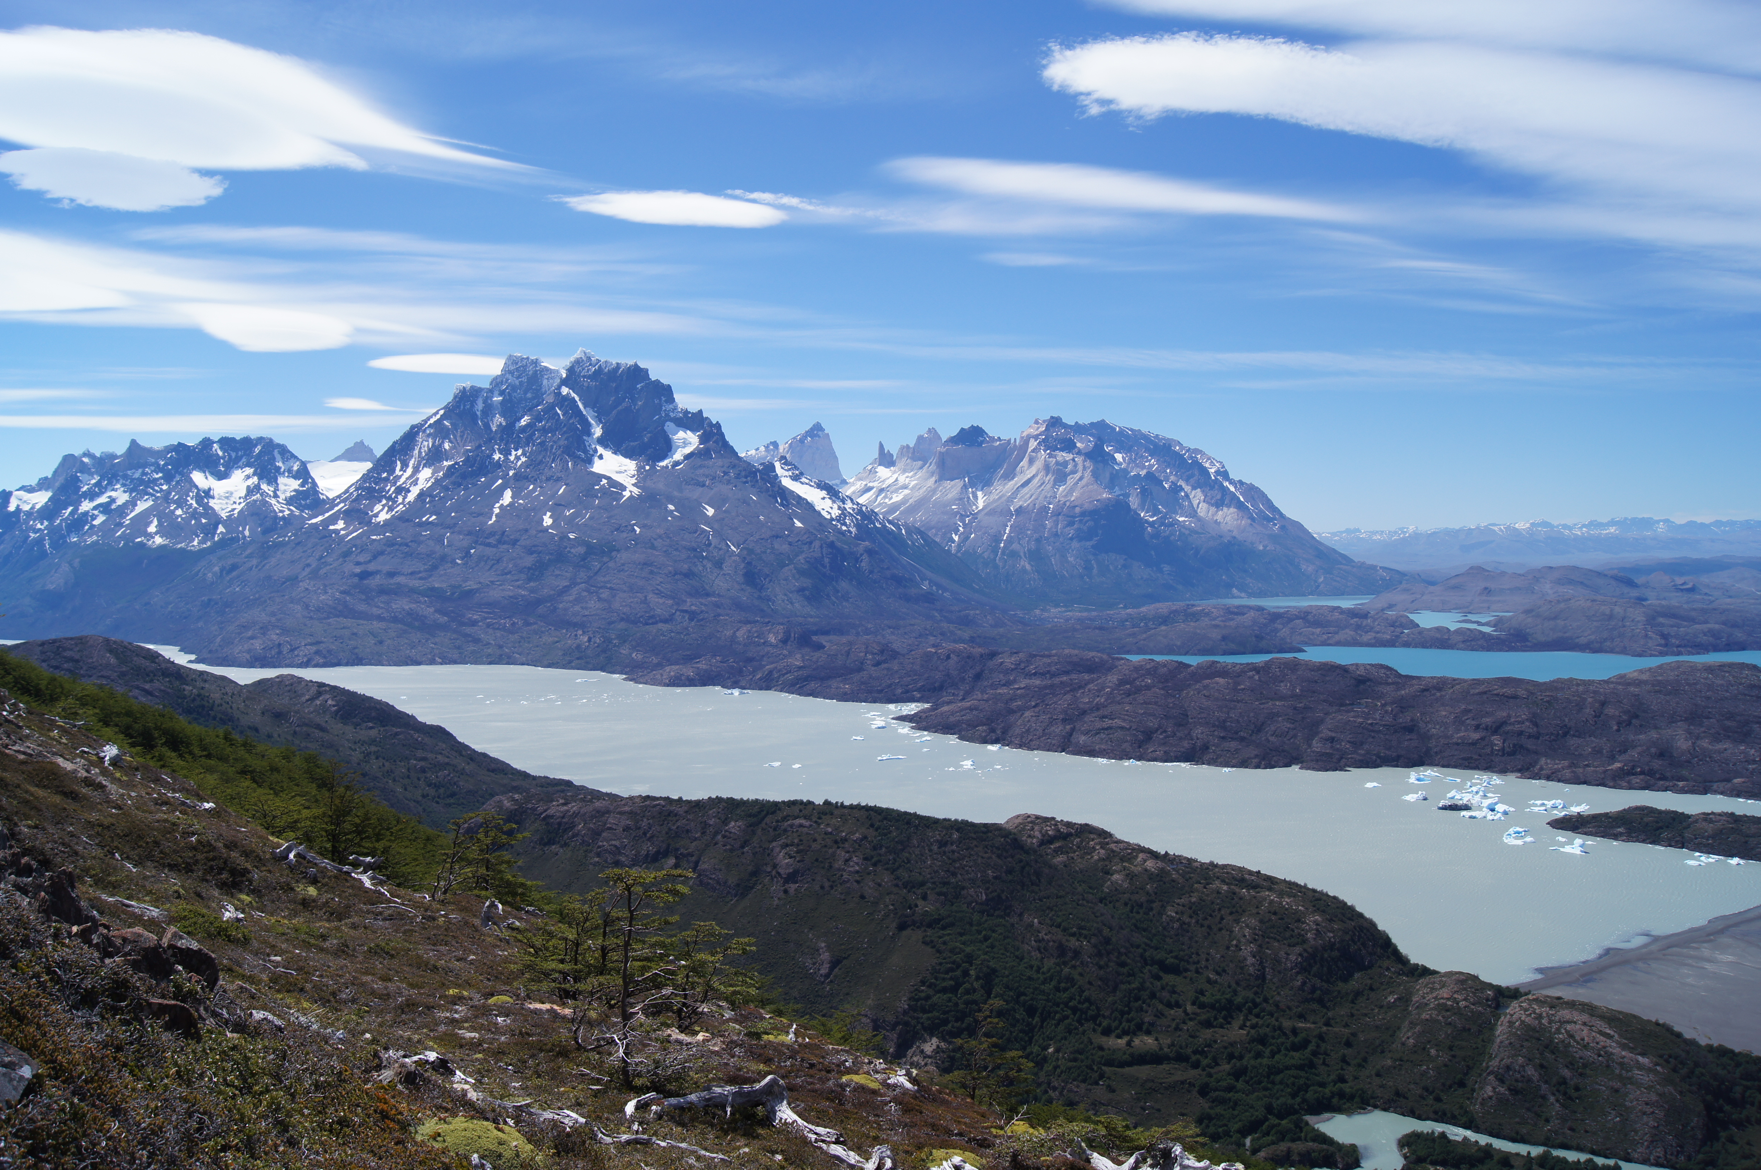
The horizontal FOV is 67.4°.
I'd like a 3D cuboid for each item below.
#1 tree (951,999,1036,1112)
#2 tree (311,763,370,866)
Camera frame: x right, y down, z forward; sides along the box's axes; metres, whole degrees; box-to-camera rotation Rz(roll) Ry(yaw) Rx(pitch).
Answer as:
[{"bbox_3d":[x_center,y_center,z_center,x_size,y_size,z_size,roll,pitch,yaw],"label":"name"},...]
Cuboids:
[{"bbox_3d":[2.322,9.641,27.000,1.750,2.300,1.600,0,2,0],"label":"tree"},{"bbox_3d":[-16.390,6.943,40.000,1.900,3.000,1.800,0,2,0],"label":"tree"}]

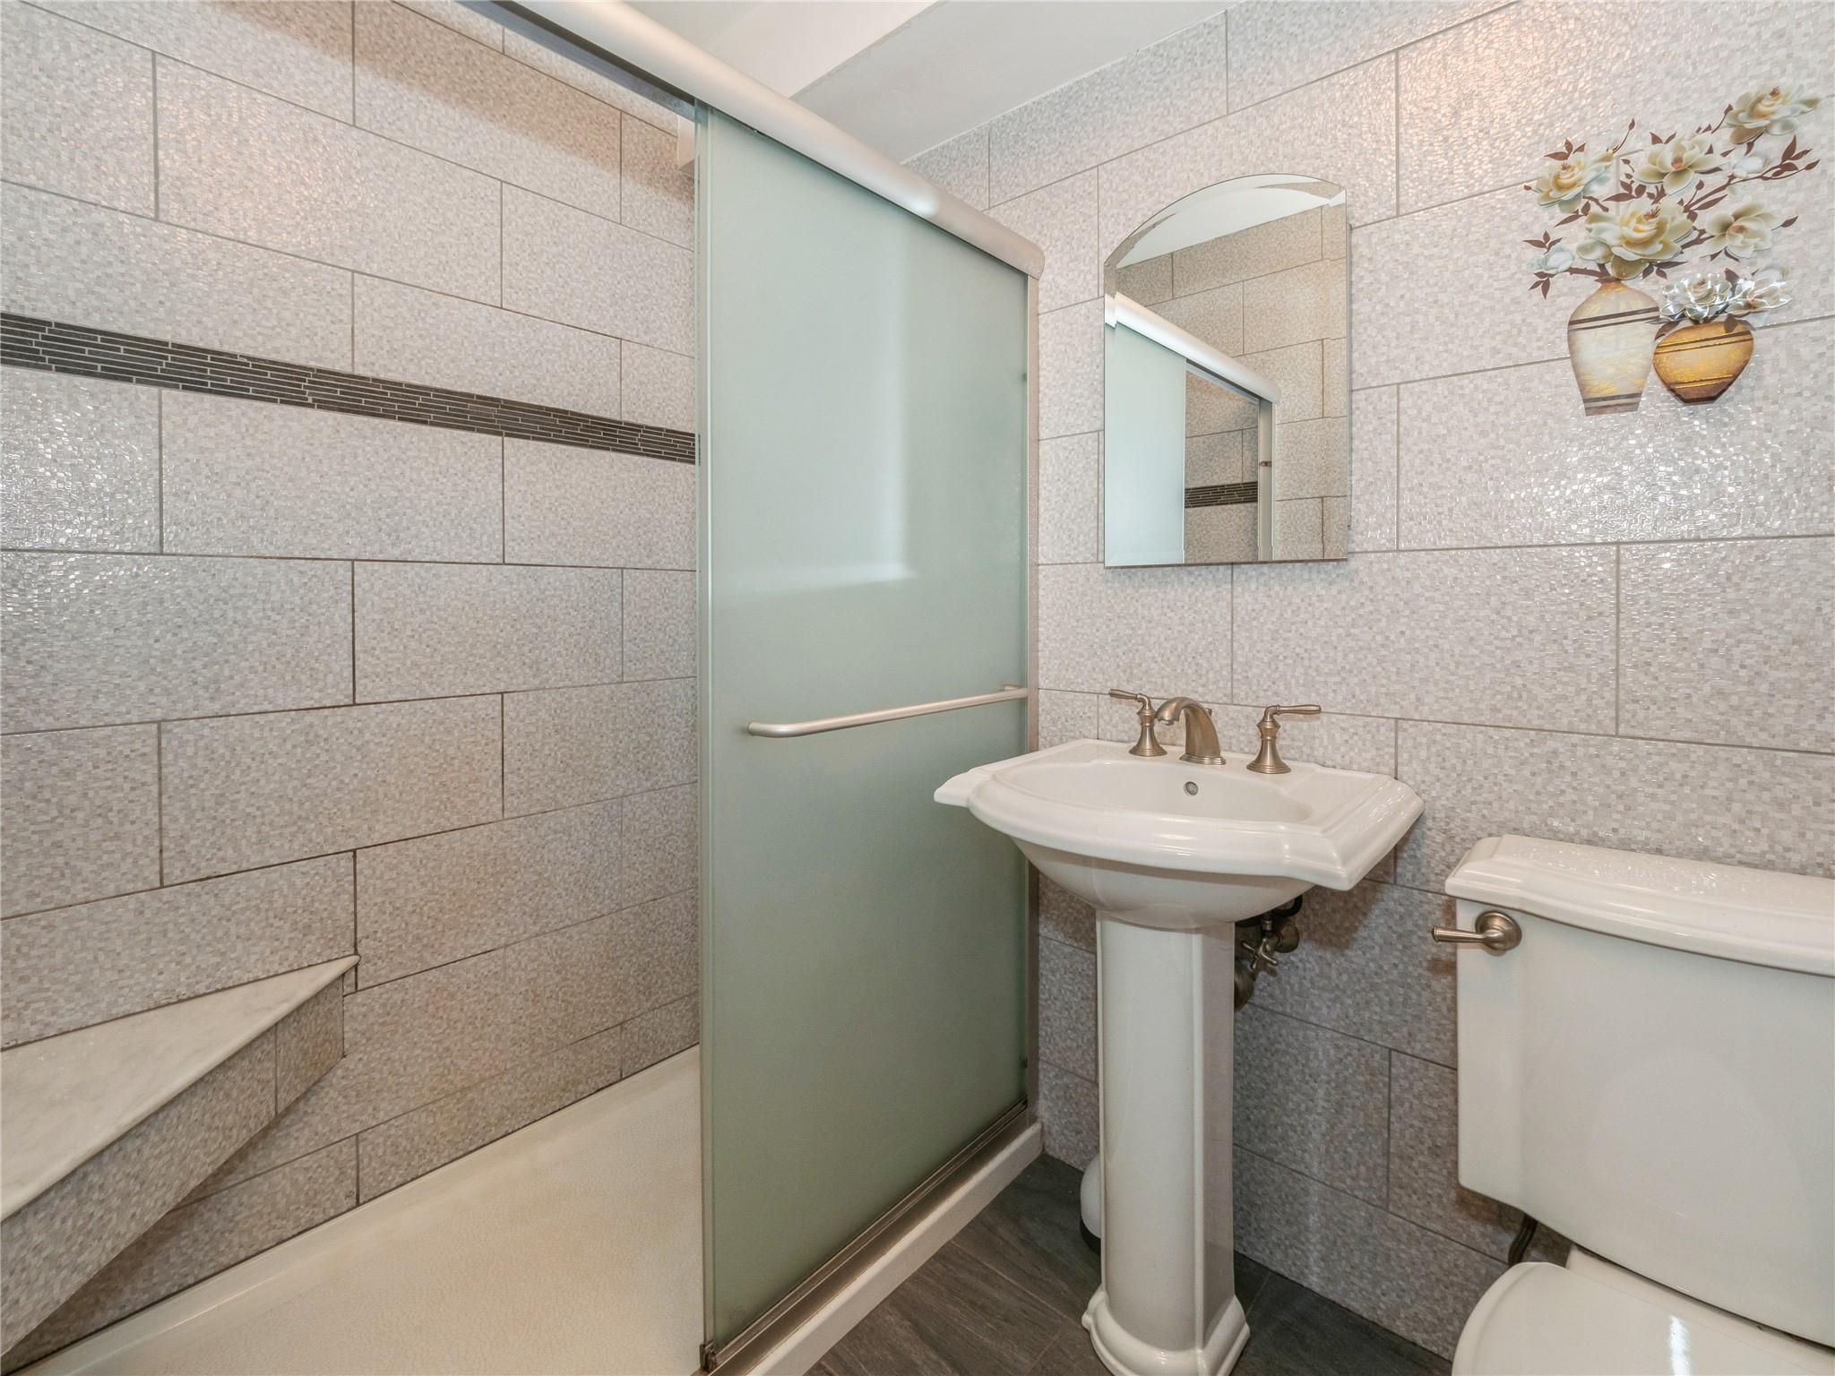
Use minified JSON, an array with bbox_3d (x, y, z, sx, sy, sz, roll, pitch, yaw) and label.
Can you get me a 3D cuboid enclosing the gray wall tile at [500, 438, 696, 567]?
[{"bbox_3d":[-0.682,-0.405,1.708,0.010,0.268,0.497,0,3,44],"label":"gray wall tile"}]

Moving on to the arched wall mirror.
[{"bbox_3d":[0.531,-0.548,1.314,0.411,0.658,0.030,2,4,38],"label":"arched wall mirror"}]

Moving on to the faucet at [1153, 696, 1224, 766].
[{"bbox_3d":[0.444,0.072,1.218,0.071,0.118,0.194,2,4,38],"label":"faucet"}]

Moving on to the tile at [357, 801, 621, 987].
[{"bbox_3d":[-0.850,0.400,1.525,0.010,0.258,0.491,3,4,42],"label":"tile"}]

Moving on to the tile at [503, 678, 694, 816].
[{"bbox_3d":[-0.683,0.121,1.711,0.010,0.265,0.497,0,3,44],"label":"tile"}]

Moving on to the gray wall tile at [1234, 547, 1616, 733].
[{"bbox_3d":[0.755,-0.083,1.165,0.499,0.258,0.010,2,4,38],"label":"gray wall tile"}]

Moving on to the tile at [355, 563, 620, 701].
[{"bbox_3d":[-0.855,-0.120,1.531,0.010,0.265,0.497,0,3,44],"label":"tile"}]

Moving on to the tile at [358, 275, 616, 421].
[{"bbox_3d":[-0.854,-0.684,1.528,0.010,0.186,0.497,0,3,44],"label":"tile"}]

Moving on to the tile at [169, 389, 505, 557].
[{"bbox_3d":[-1.026,-0.363,1.351,0.010,0.268,0.497,0,3,44],"label":"tile"}]

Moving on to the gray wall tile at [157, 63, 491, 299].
[{"bbox_3d":[-1.025,-0.886,1.348,0.010,0.265,0.497,0,3,44],"label":"gray wall tile"}]

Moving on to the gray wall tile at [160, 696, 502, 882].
[{"bbox_3d":[-1.027,0.163,1.355,0.010,0.265,0.497,0,3,44],"label":"gray wall tile"}]

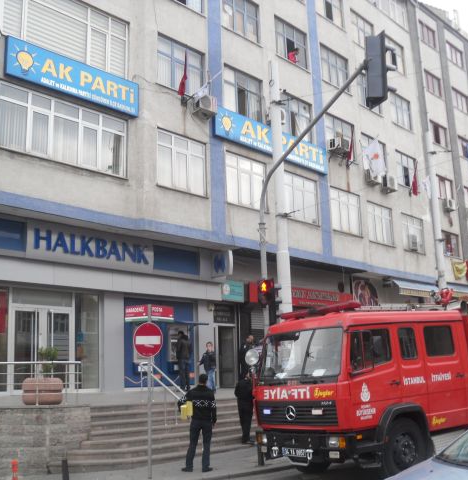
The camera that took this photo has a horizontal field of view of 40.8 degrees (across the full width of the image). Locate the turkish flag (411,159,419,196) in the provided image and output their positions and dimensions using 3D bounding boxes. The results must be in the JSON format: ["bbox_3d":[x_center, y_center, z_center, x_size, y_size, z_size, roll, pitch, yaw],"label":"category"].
[{"bbox_3d":[8.512,-2.897,29.609,0.330,1.500,0.220,-14,-17,42],"label":"turkish flag"}]

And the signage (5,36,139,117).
[{"bbox_3d":[-4.181,-4.245,16.765,0.180,0.970,3.958,-14,-17,42],"label":"signage"}]

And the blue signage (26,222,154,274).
[{"bbox_3d":[-3.870,0.253,17.331,0.150,1.000,4.037,-14,-17,42],"label":"blue signage"}]

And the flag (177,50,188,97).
[{"bbox_3d":[-1.554,-5.008,18.964,0.250,1.300,0.320,-13,-17,43],"label":"flag"}]

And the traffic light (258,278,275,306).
[{"bbox_3d":[0.673,1.087,13.020,0.260,0.560,0.220,-9,-14,28],"label":"traffic light"}]

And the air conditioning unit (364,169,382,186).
[{"bbox_3d":[5.815,-2.621,26.148,0.300,0.530,0.780,-13,-17,43],"label":"air conditioning unit"}]

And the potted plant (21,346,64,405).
[{"bbox_3d":[-3.811,2.703,12.511,0.680,1.120,0.760,-14,-17,42],"label":"potted plant"}]

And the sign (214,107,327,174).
[{"bbox_3d":[1.464,-3.369,22.311,0.160,0.930,6.147,-13,-17,41],"label":"sign"}]

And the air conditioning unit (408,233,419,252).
[{"bbox_3d":[8.357,0.126,29.265,0.250,0.640,0.680,-14,-17,42],"label":"air conditioning unit"}]

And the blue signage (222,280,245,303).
[{"bbox_3d":[-0.016,1.650,20.062,0.150,0.660,0.970,-13,-17,43],"label":"blue signage"}]

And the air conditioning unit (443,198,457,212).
[{"bbox_3d":[11.012,-1.763,32.121,0.300,0.560,0.800,-14,-17,42],"label":"air conditioning unit"}]

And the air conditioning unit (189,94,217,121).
[{"bbox_3d":[-0.889,-4.123,19.473,0.310,0.530,0.790,-14,-17,42],"label":"air conditioning unit"}]

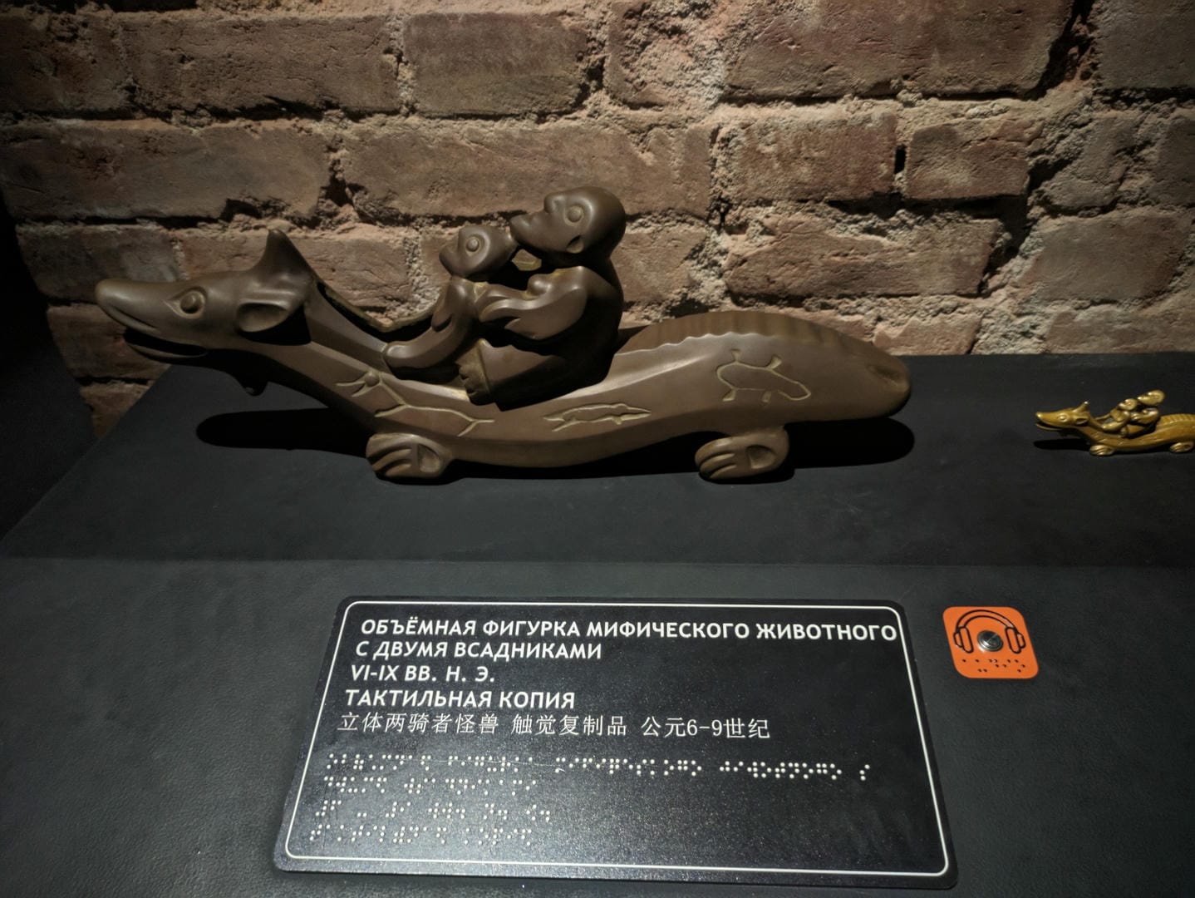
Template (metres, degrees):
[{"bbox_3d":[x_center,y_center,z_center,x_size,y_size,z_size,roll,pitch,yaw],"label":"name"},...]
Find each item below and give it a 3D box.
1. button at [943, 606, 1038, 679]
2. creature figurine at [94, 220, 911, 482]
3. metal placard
[{"bbox_3d":[0.191,0.094,0.420,0.039,0.005,0.039,0,50,4],"label":"button"},{"bbox_3d":[-0.057,-0.071,0.519,0.492,0.165,0.082,0,33,4],"label":"creature figurine"},{"bbox_3d":[0.007,0.130,0.406,0.291,0.004,0.134,0,50,4],"label":"metal placard"}]

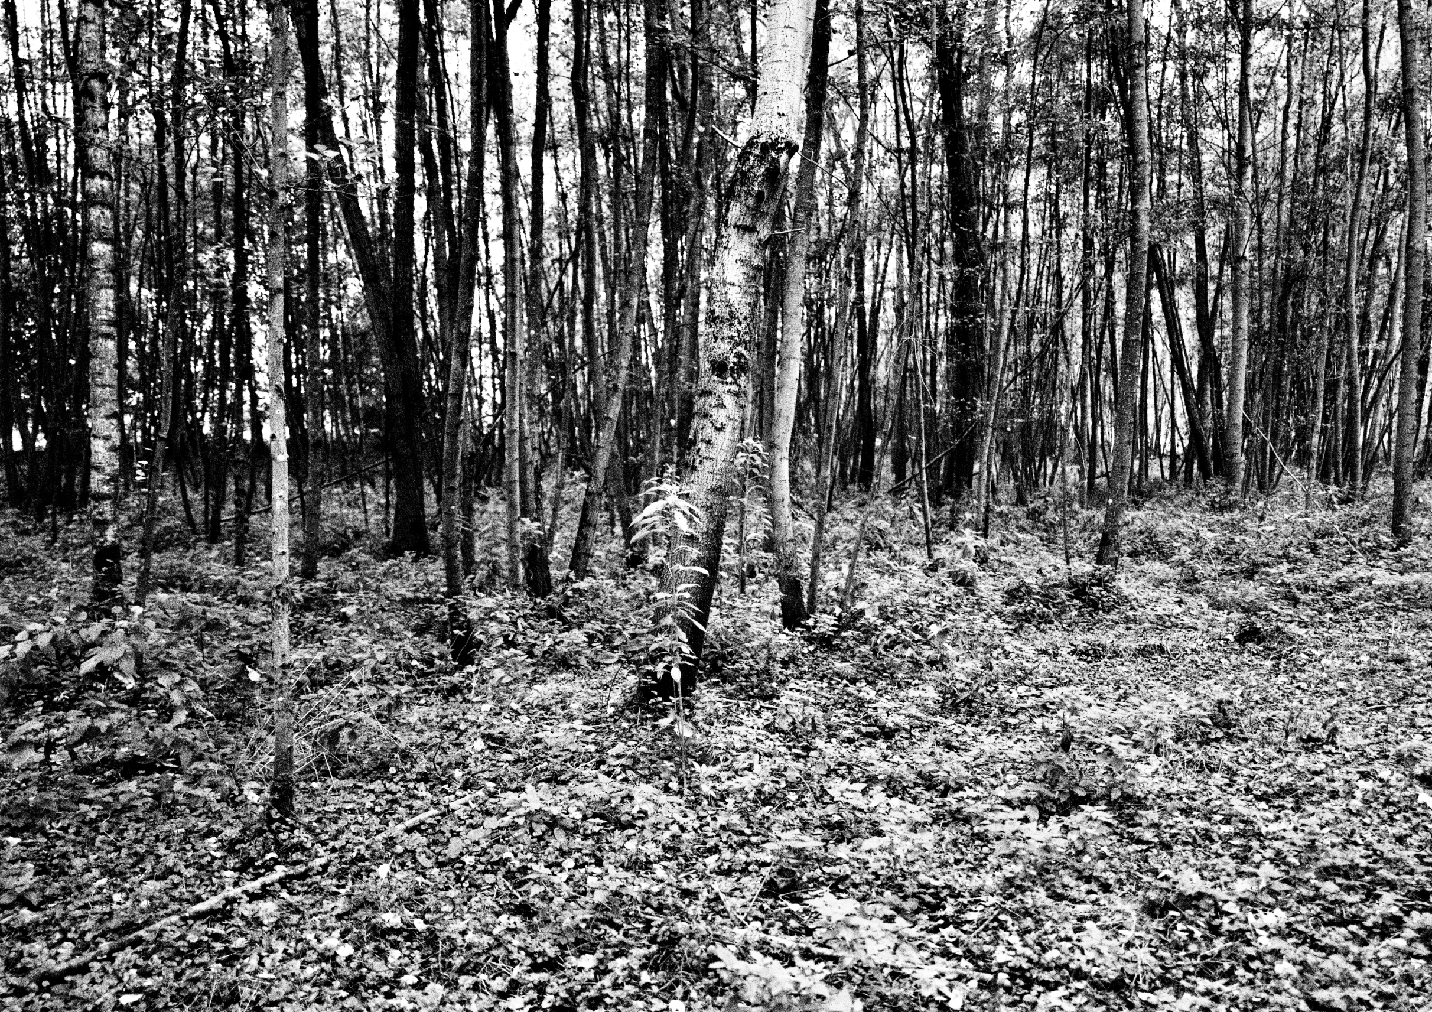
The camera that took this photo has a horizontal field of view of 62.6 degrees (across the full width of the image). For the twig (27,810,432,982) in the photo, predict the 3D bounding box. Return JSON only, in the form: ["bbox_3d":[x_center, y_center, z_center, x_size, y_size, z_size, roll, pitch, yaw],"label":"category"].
[{"bbox_3d":[-1.464,1.238,3.918,0.055,0.050,1.647,2,4,27],"label":"twig"}]

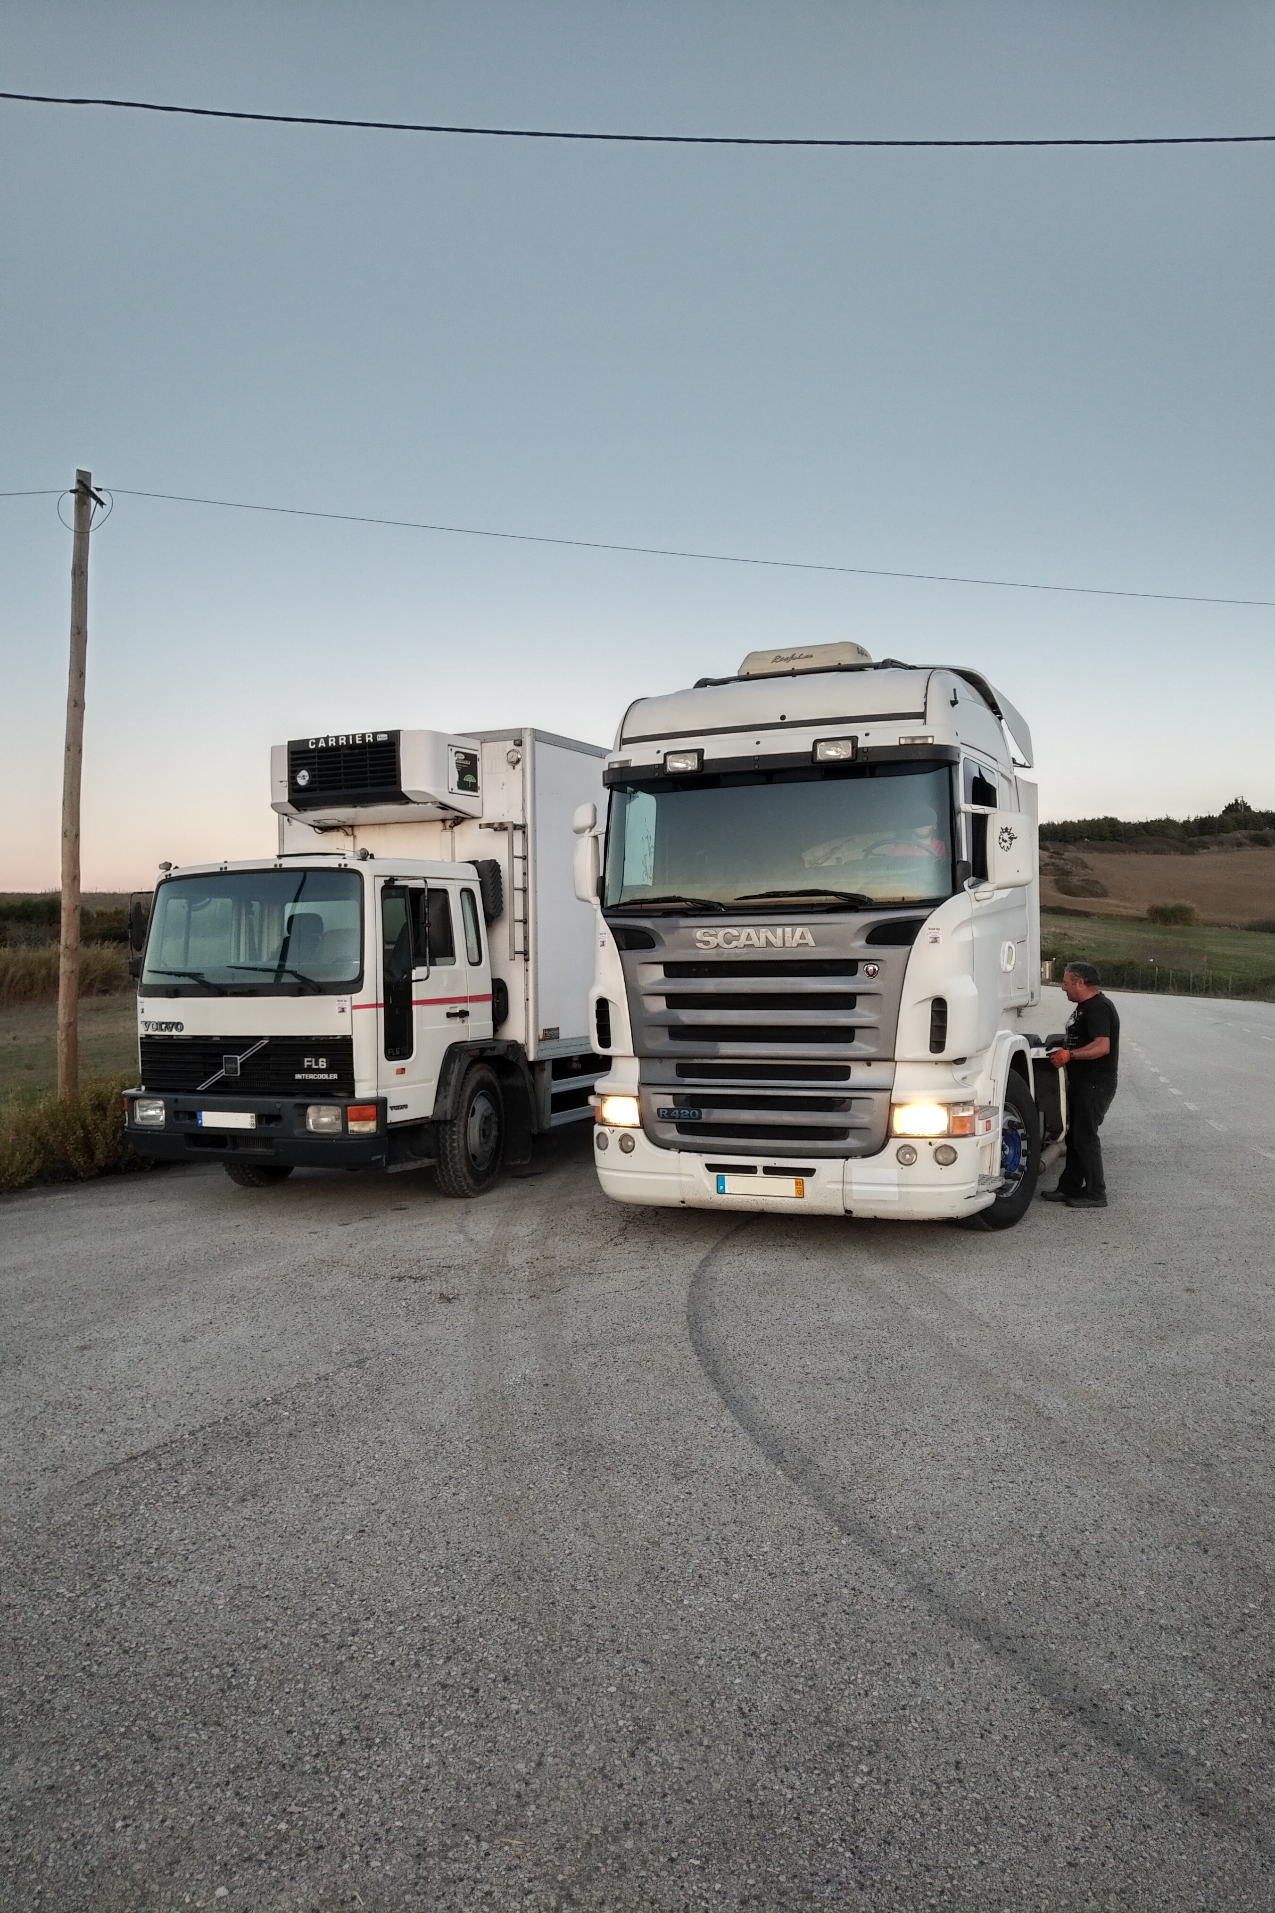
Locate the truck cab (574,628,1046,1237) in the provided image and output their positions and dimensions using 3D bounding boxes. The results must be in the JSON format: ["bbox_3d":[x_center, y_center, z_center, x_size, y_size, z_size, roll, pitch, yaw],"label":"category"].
[{"bbox_3d":[1.826,-0.153,10.312,2.650,3.760,5.900,-1,0,23],"label":"truck cab"}]

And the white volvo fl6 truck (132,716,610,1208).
[{"bbox_3d":[-0.965,0.006,12.801,2.550,3.530,8.200,-1,0,26],"label":"white volvo fl6 truck"}]

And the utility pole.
[{"bbox_3d":[-6.260,-1.772,14.800,0.250,7.265,0.250,1,0,0],"label":"utility pole"}]

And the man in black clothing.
[{"bbox_3d":[3.041,0.873,9.170,0.520,1.670,0.520,-1,0,6],"label":"man in black clothing"}]

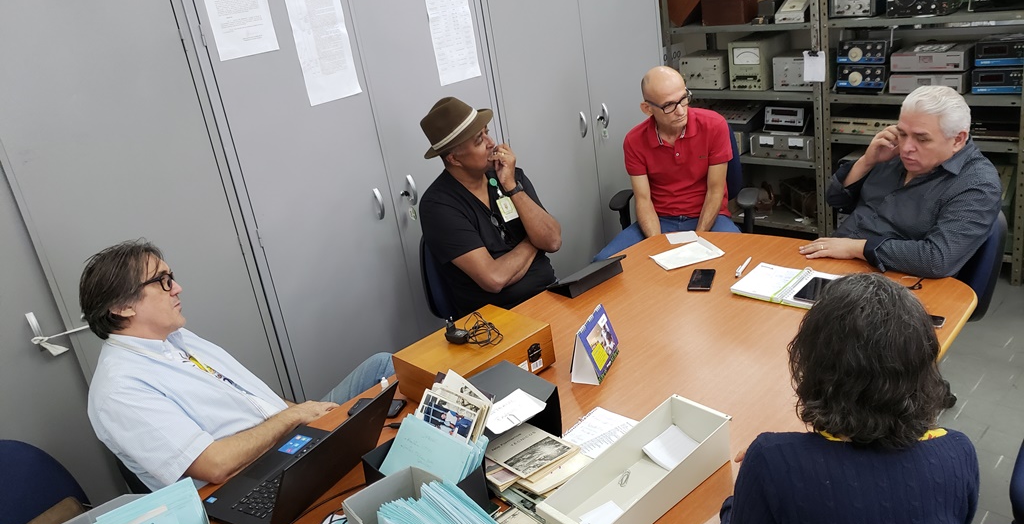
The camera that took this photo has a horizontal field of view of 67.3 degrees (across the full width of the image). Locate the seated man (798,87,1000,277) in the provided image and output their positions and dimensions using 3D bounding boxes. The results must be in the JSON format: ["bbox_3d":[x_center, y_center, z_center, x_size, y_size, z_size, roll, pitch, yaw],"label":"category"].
[{"bbox_3d":[1.175,0.102,2.458,0.760,1.230,0.540,-15,22,-14],"label":"seated man"}]

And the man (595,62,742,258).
[{"bbox_3d":[0.662,-0.154,3.287,0.620,1.330,0.700,0,23,23],"label":"man"}]

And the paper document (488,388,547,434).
[{"bbox_3d":[-0.006,0.321,1.650,0.148,0.012,0.105,-27,27,-37],"label":"paper document"}]

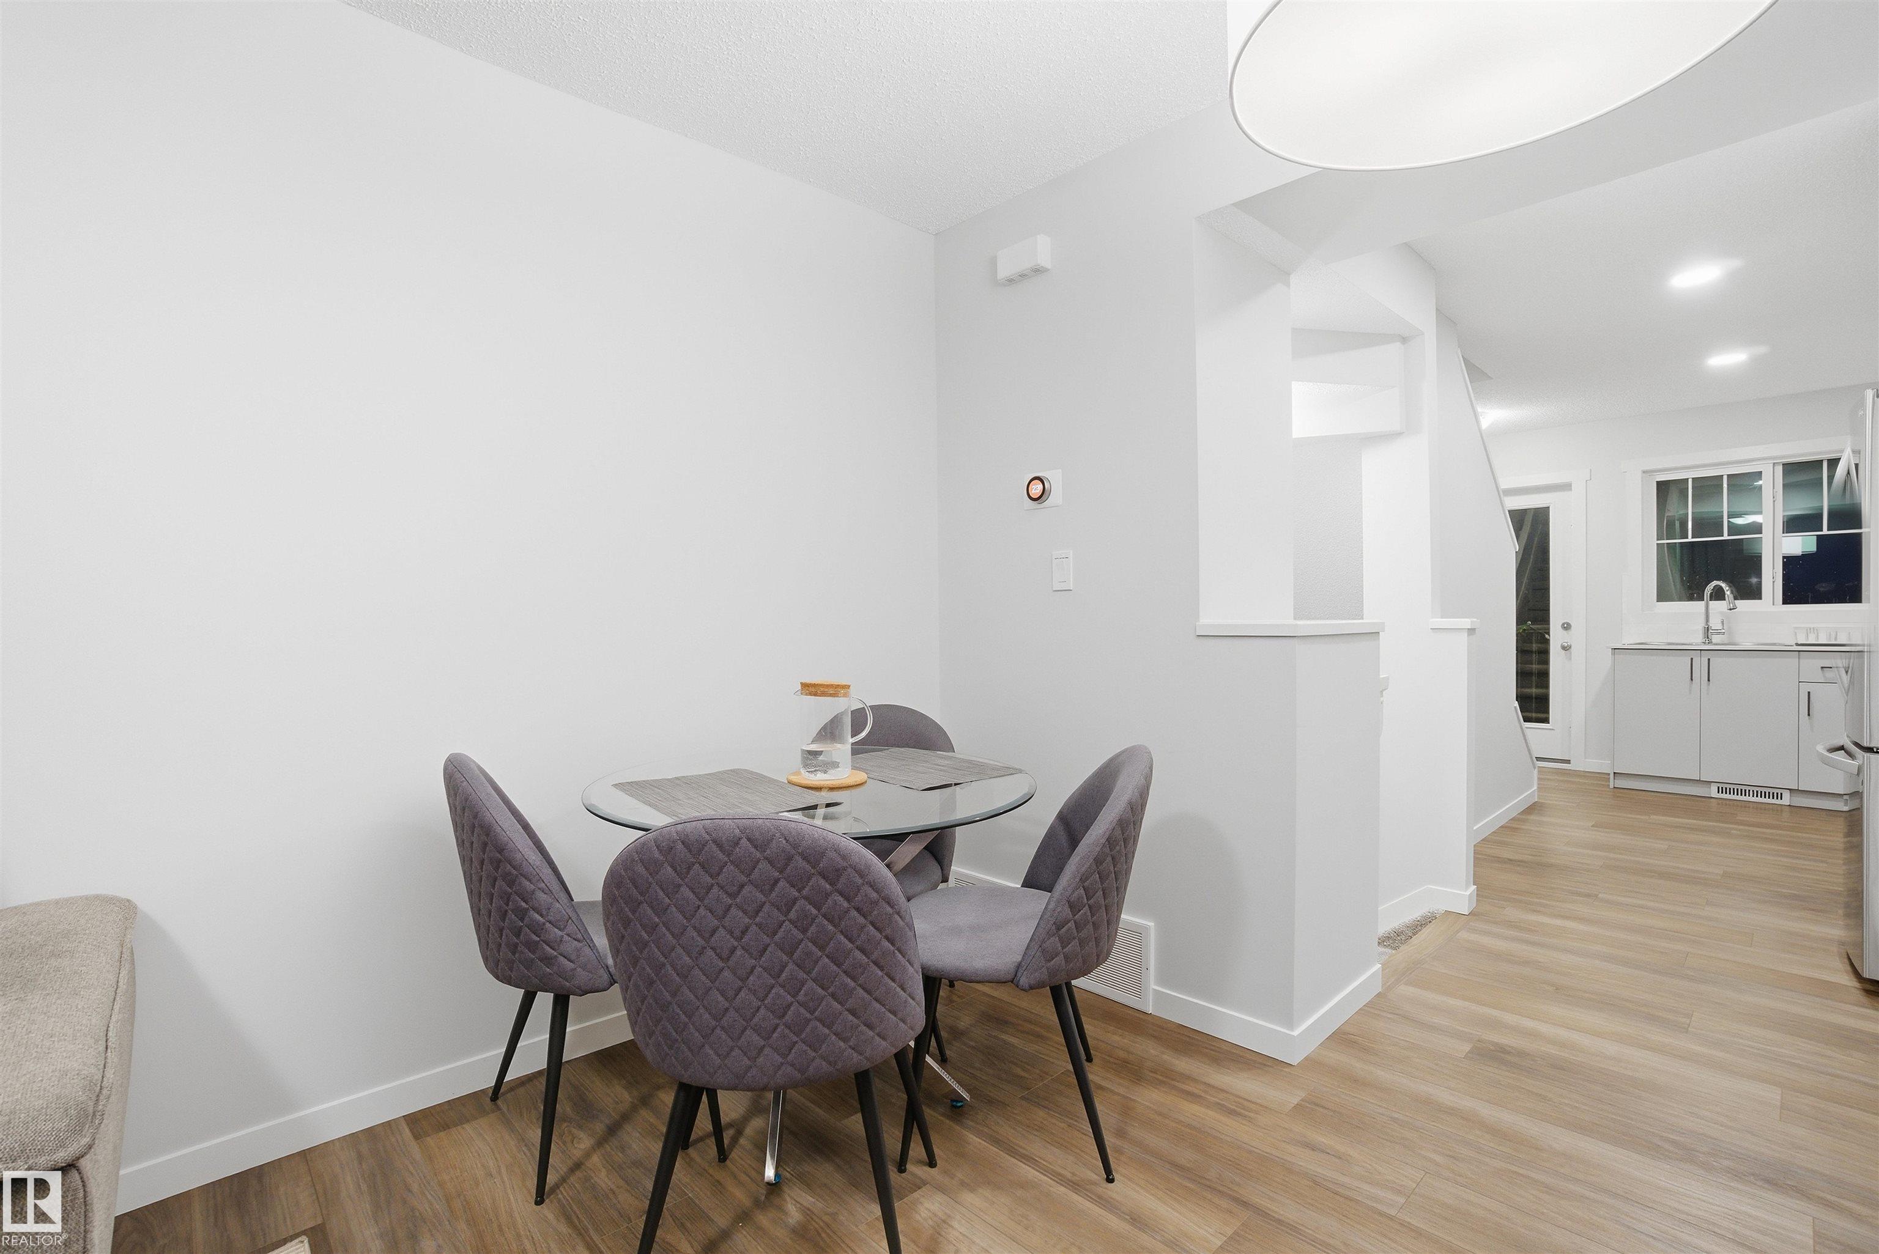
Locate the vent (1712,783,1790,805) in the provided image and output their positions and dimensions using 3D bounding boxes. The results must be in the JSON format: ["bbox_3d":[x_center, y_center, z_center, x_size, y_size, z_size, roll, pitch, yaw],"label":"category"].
[{"bbox_3d":[4.646,0.962,4.490,0.315,0.085,0.020,0,1,42],"label":"vent"}]

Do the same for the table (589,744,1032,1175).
[{"bbox_3d":[-0.276,0.723,1.800,0.990,0.740,0.990,-1,1,0],"label":"table"}]

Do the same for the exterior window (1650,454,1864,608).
[{"bbox_3d":[5.141,-0.570,4.891,1.060,0.900,0.100,0,1,42],"label":"exterior window"}]

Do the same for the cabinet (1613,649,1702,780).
[{"bbox_3d":[4.531,0.518,4.955,0.400,0.790,0.580,0,1,42],"label":"cabinet"}]

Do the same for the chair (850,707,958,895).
[{"bbox_3d":[-0.196,0.672,2.214,0.490,0.830,0.530,0,1,9],"label":"chair"}]

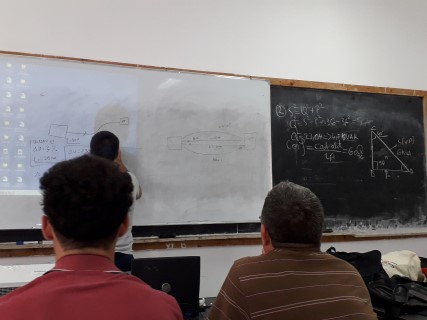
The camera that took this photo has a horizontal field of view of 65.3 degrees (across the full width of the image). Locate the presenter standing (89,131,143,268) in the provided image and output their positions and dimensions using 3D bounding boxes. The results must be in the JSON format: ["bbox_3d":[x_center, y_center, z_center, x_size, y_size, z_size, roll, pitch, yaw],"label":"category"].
[{"bbox_3d":[-0.680,0.650,2.120,0.500,1.690,0.420,0,-4,-10],"label":"presenter standing"}]

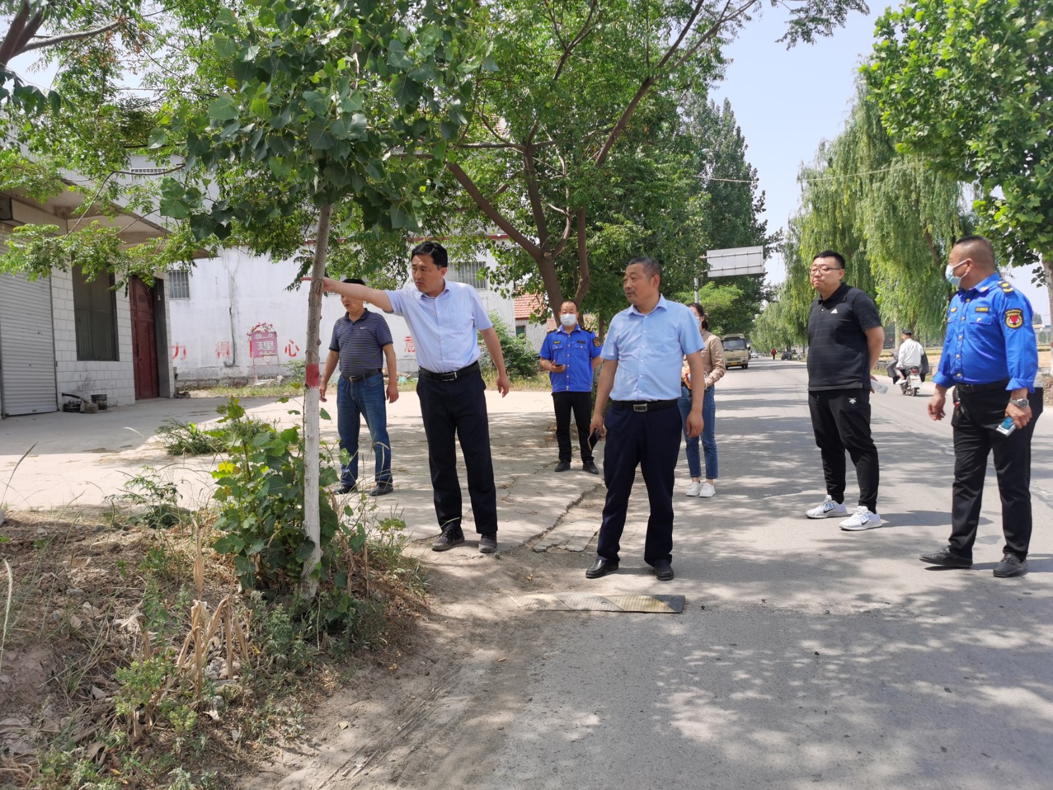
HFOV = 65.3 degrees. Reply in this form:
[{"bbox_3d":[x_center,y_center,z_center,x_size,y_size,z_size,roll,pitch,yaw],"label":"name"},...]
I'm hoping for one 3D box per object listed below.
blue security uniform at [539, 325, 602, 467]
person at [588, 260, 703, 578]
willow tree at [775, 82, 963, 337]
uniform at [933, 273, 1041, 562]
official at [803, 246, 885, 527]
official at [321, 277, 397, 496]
[{"bbox_3d":[0.440,0.004,8.130,0.600,1.400,0.330,-1,3,10],"label":"blue security uniform"},{"bbox_3d":[0.644,0.122,4.420,0.600,1.700,0.380,-1,3,17],"label":"person"},{"bbox_3d":[14.047,-7.475,34.000,7.500,11.300,7.500,-2,3,0],"label":"willow tree"},{"bbox_3d":[2.439,0.120,4.360,0.420,1.460,0.540,-3,3,-22],"label":"uniform"},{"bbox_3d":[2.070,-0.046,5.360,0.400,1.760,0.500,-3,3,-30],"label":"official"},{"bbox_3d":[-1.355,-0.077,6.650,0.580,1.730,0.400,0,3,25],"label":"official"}]

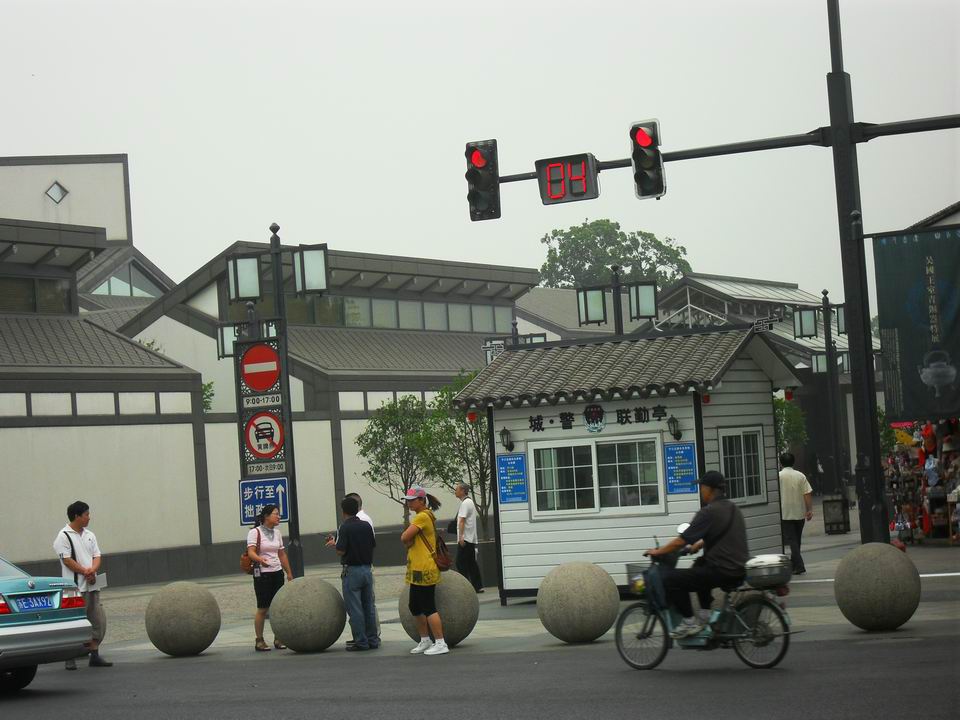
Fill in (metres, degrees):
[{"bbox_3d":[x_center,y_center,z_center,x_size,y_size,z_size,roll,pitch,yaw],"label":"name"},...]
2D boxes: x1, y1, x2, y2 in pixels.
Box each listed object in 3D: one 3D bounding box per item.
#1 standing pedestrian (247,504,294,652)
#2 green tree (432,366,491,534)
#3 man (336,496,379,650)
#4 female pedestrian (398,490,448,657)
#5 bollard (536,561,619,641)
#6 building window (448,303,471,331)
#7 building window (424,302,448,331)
[{"bbox_3d":[-2.271,2.341,26.500,0.450,1.580,0.340,-1,-4,-42],"label":"standing pedestrian"},{"bbox_3d":[-0.055,1.477,39.000,1.500,2.800,1.500,-4,-2,0],"label":"green tree"},{"bbox_3d":[-1.291,2.237,25.800,0.460,1.630,0.340,-2,-4,-40],"label":"man"},{"bbox_3d":[-0.553,2.108,24.600,0.460,1.640,0.440,-3,-3,-10],"label":"female pedestrian"},{"bbox_3d":[0.974,2.397,24.400,0.810,0.810,0.810,-4,-3,0],"label":"bollard"},{"bbox_3d":[-0.498,-1.045,60.000,0.100,0.670,1.180,-5,-3,26],"label":"building window"},{"bbox_3d":[-1.270,-1.250,71.600,0.100,0.830,1.360,-6,-3,29],"label":"building window"}]

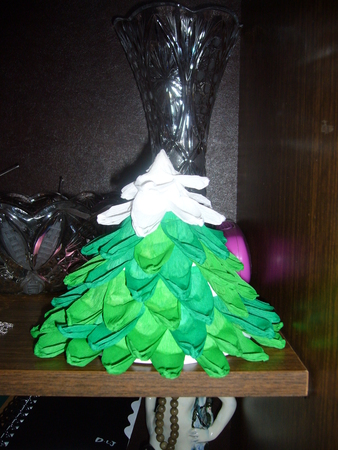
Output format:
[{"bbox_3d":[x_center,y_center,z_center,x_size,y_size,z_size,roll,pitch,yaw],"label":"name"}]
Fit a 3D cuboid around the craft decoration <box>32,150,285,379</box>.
[{"bbox_3d":[-0.008,0.015,0.387,0.207,0.155,0.205,0,6,0],"label":"craft decoration"}]

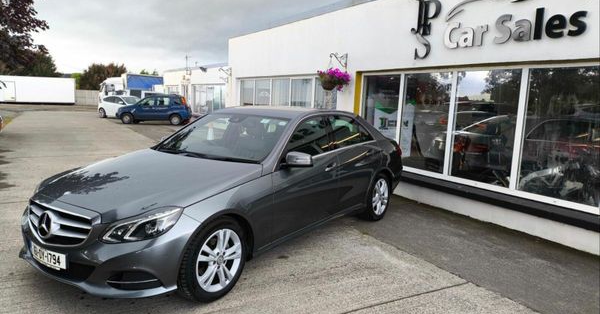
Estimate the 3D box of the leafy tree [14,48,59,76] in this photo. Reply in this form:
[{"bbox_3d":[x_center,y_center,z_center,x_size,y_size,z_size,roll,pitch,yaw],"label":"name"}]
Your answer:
[{"bbox_3d":[-35.365,-11.002,57.863,6.300,6.843,6.300,-2,9,-31],"label":"leafy tree"}]

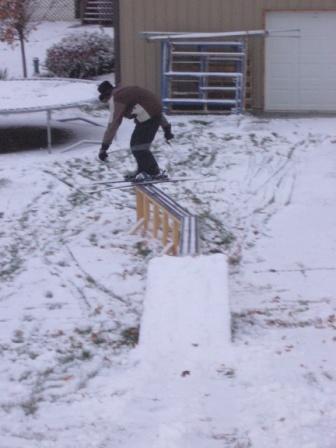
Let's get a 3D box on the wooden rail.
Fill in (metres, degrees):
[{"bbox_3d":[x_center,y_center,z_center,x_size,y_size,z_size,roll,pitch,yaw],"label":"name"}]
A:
[{"bbox_3d":[0.062,0.183,16.754,0.602,0.540,3.793,-3,15,-12],"label":"wooden rail"}]

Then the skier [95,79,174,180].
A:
[{"bbox_3d":[-0.440,-1.259,18.400,1.000,1.330,0.550,-2,15,-9],"label":"skier"}]

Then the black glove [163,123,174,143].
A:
[{"bbox_3d":[0.007,-1.229,18.450,0.130,0.230,0.120,-11,14,3],"label":"black glove"}]

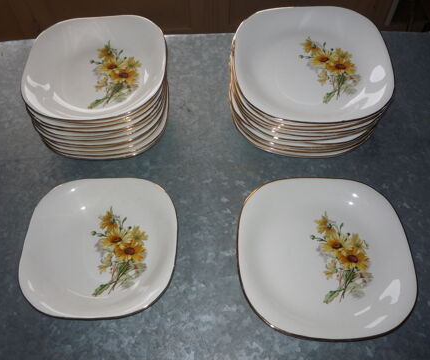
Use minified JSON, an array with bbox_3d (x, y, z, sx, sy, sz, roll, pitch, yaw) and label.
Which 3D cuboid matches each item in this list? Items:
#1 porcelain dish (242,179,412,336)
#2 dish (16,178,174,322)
[{"bbox_3d":[0.153,0.103,0.591,0.241,0.025,0.241,-1,58,0],"label":"porcelain dish"},{"bbox_3d":[-0.159,0.094,0.593,0.212,0.033,0.212,-1,58,0],"label":"dish"}]

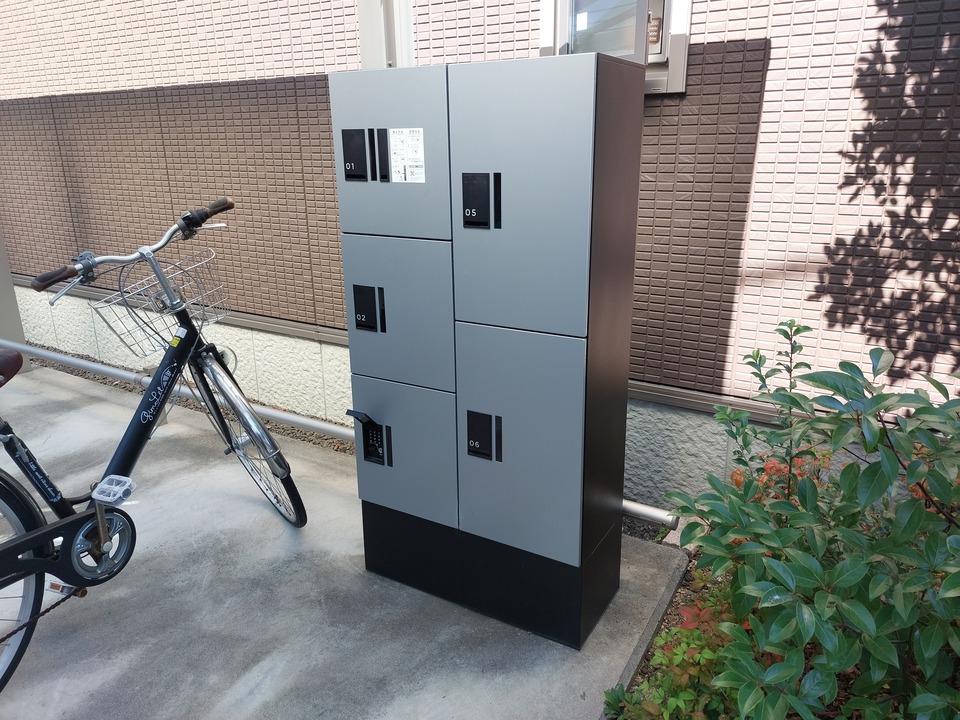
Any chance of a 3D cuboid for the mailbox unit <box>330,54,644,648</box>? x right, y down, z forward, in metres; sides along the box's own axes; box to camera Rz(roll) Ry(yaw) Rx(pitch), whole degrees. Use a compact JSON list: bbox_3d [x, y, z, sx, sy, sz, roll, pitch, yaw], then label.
[{"bbox_3d":[0.016,-0.013,1.840,0.714,1.450,0.304,9,20,30],"label":"mailbox unit"}]

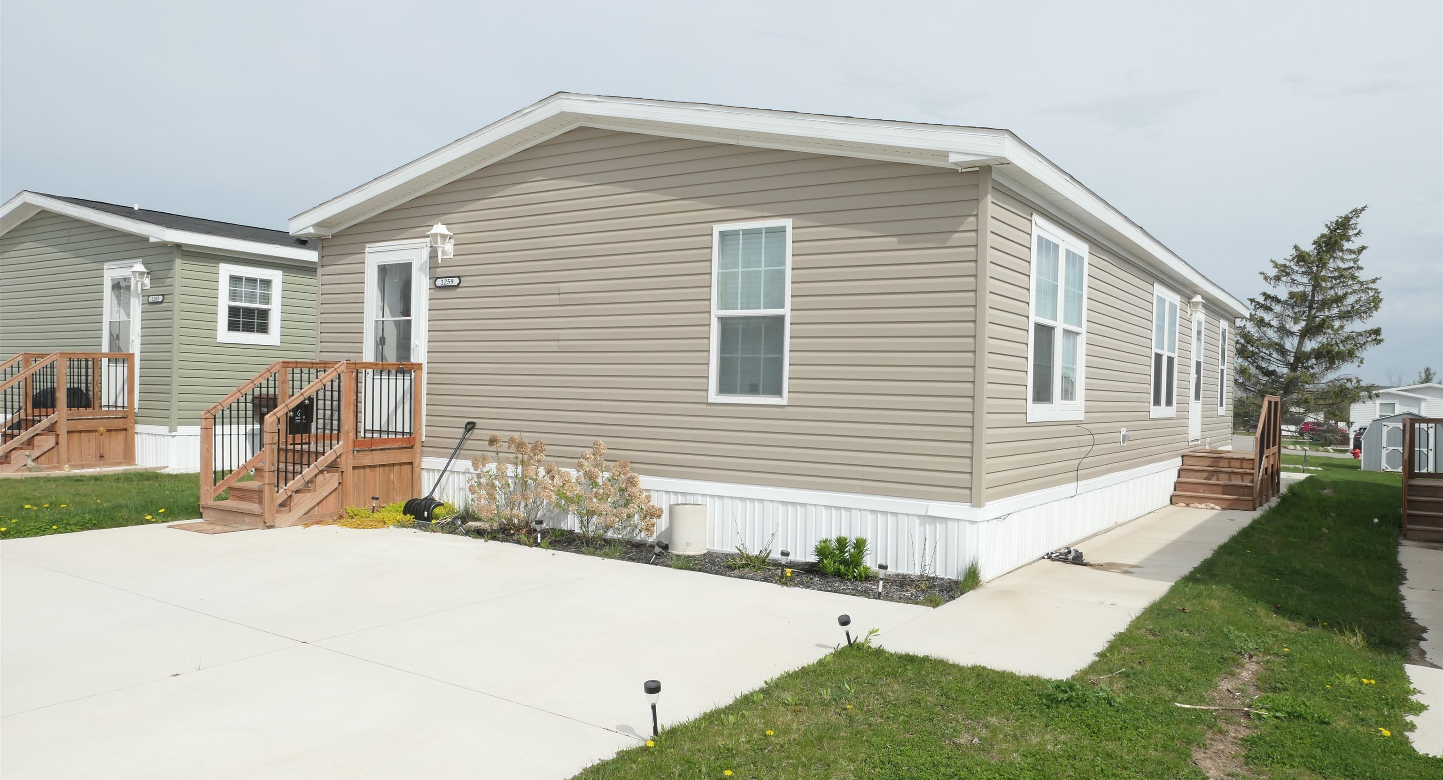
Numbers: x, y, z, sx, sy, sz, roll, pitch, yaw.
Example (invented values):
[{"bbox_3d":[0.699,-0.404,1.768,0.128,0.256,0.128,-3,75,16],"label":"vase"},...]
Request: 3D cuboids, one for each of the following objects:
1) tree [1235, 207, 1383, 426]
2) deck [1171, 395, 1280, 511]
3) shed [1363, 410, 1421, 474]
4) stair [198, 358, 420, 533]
[{"bbox_3d":[39.420,-4.268,65.000,9.200,15.900,9.200,2,0,35],"label":"tree"},{"bbox_3d":[7.682,0.883,14.511,1.089,1.554,3.267,2,0,35],"label":"deck"},{"bbox_3d":[22.203,1.621,31.069,2.400,1.952,2.600,2,0,35],"label":"shed"},{"bbox_3d":[-4.249,0.482,10.127,1.188,1.604,1.881,2,0,35],"label":"stair"}]

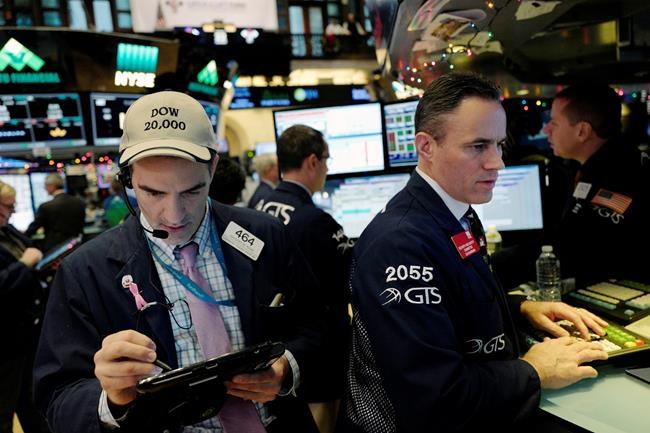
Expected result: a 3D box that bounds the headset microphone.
[{"bbox_3d":[-0.338,-0.026,0.940,0.100,0.130,0.135,-6,25,-25],"label":"headset microphone"}]

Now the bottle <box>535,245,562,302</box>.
[{"bbox_3d":[0.597,0.176,1.347,0.065,0.200,0.065,-4,4,0],"label":"bottle"}]

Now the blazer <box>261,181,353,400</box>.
[{"bbox_3d":[-0.059,0.264,1.800,0.570,0.780,0.400,0,6,41],"label":"blazer"}]

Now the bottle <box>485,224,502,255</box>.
[{"bbox_3d":[0.588,0.135,1.758,0.066,0.205,0.066,-4,4,0],"label":"bottle"}]

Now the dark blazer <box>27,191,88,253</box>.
[{"bbox_3d":[-2.763,0.134,5.200,0.420,0.760,0.560,-1,5,28],"label":"dark blazer"}]

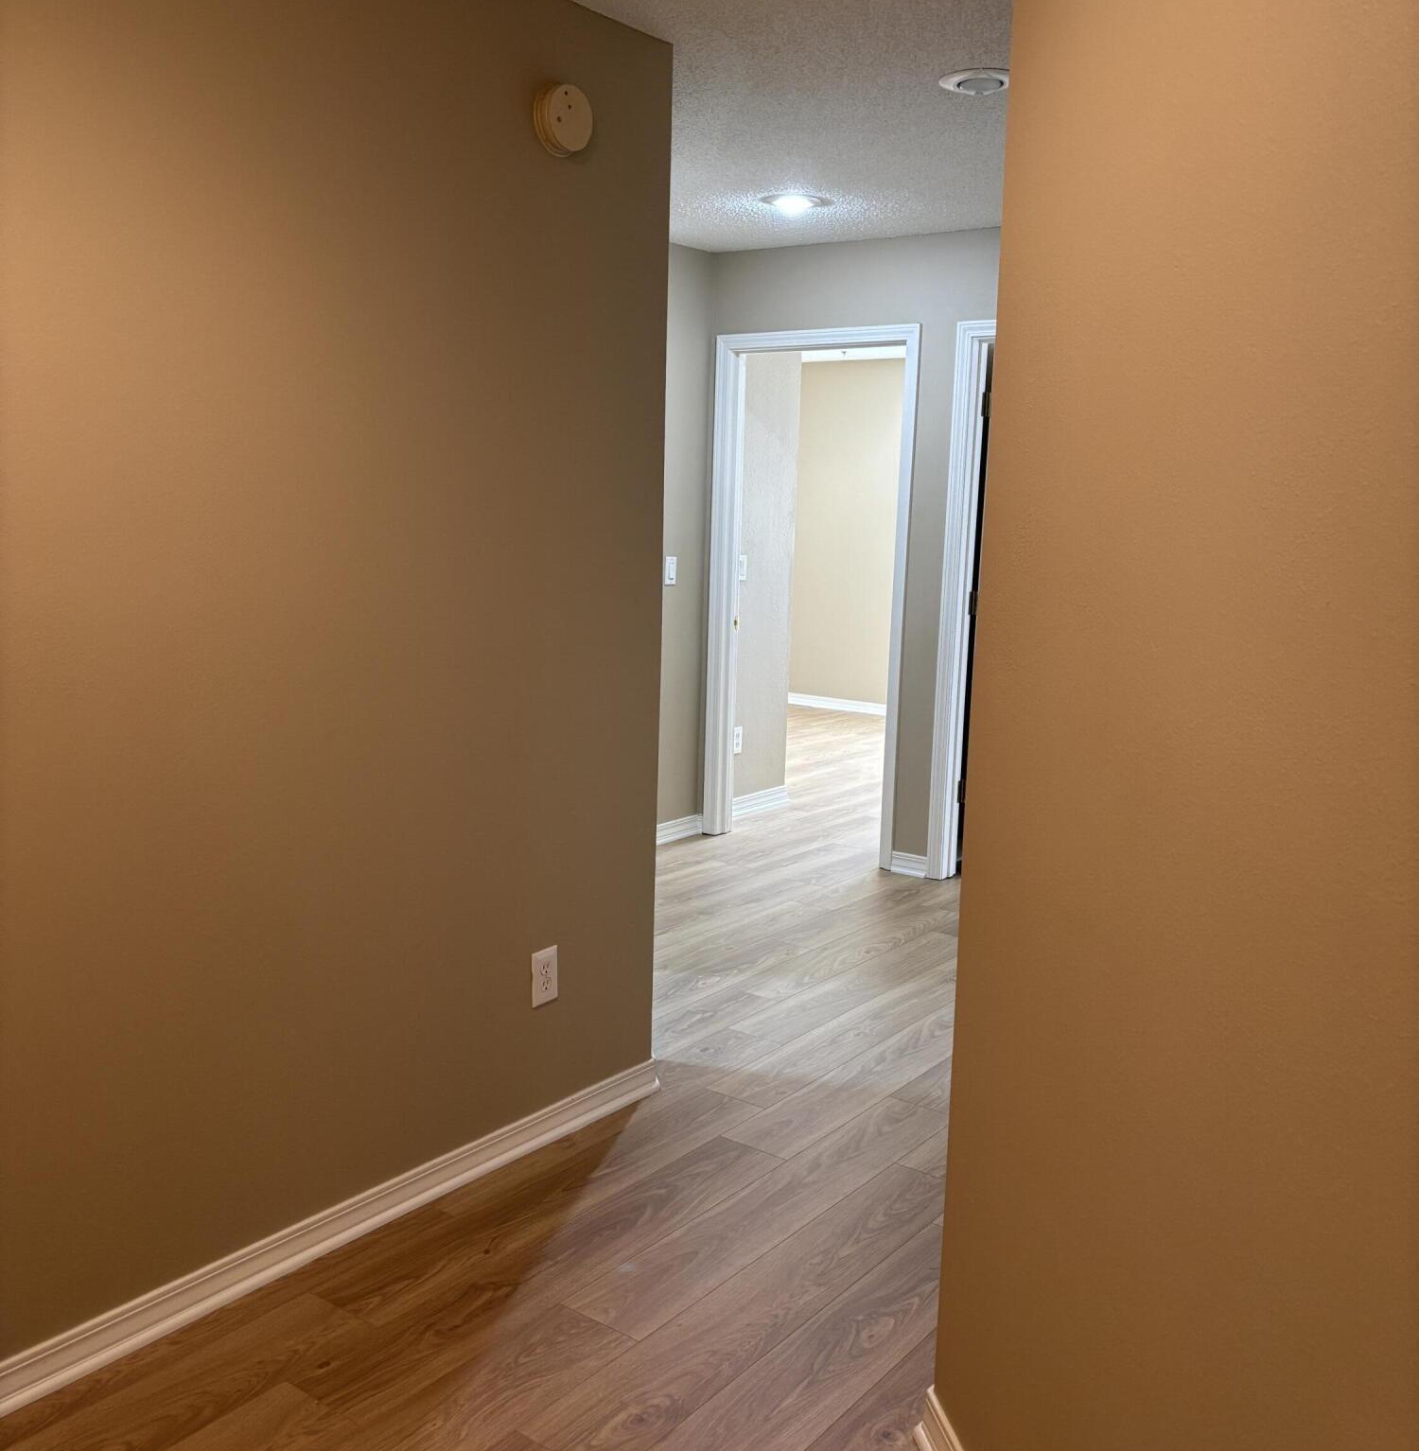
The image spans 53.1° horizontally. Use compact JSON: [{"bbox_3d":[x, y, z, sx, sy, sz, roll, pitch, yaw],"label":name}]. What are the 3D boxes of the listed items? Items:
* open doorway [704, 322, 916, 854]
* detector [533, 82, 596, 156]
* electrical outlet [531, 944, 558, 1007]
[{"bbox_3d":[0.420,-0.521,5.812,0.945,2.110,0.130,8,11,36],"label":"open doorway"},{"bbox_3d":[-0.289,-1.212,2.844,0.040,0.137,0.137,8,11,36],"label":"detector"},{"bbox_3d":[-0.359,0.549,3.112,0.008,0.122,0.078,8,11,36],"label":"electrical outlet"}]

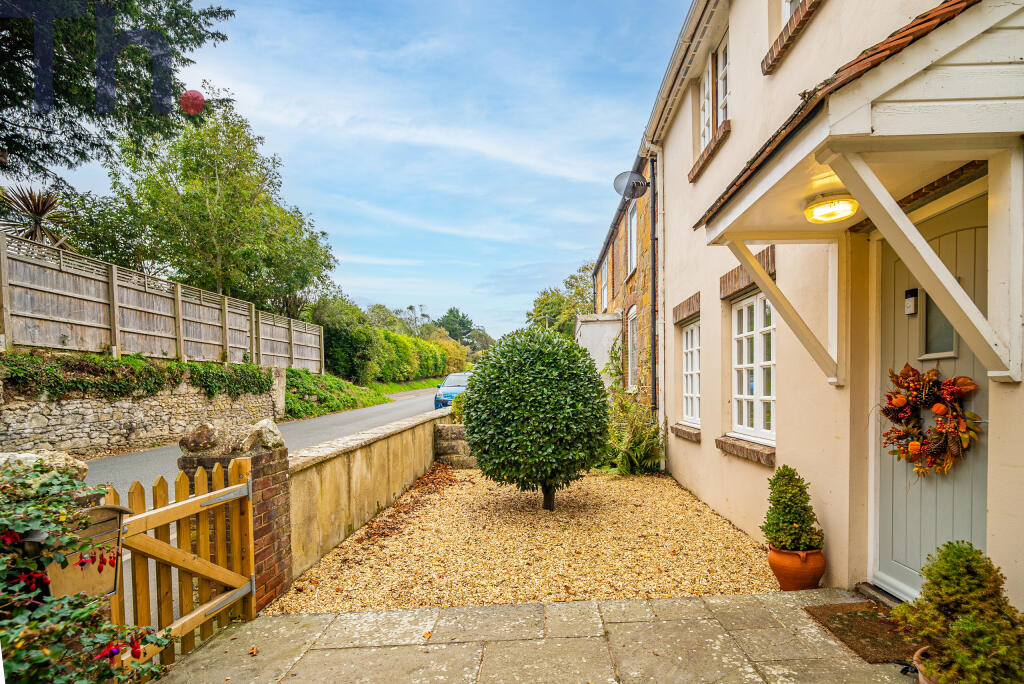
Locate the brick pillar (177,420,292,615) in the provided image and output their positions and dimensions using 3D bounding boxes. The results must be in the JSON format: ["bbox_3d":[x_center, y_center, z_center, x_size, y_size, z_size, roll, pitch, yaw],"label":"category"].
[{"bbox_3d":[-1.850,1.151,3.091,0.460,1.180,0.440,0,-3,-5],"label":"brick pillar"}]

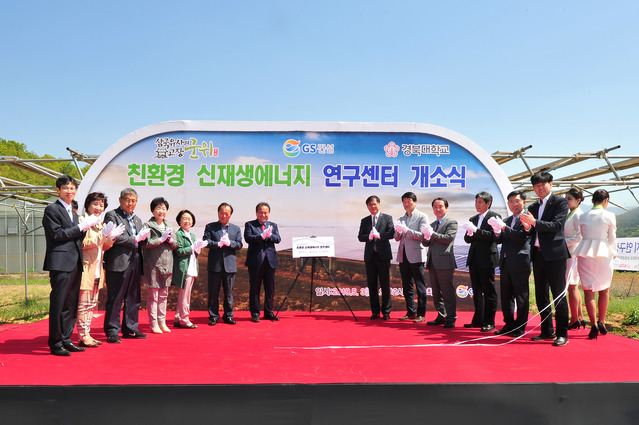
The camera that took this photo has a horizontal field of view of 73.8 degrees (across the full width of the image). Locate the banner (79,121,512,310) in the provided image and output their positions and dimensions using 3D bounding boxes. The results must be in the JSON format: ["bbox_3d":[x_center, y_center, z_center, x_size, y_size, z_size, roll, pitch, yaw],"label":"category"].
[{"bbox_3d":[-0.338,0.043,6.688,6.720,2.970,0.200,0,-3,-1],"label":"banner"}]

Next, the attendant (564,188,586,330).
[{"bbox_3d":[3.132,0.578,5.280,0.340,1.720,0.450,1,-4,-9],"label":"attendant"}]

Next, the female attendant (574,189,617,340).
[{"bbox_3d":[3.154,0.564,4.882,0.470,1.700,0.330,-3,-5,44],"label":"female attendant"}]

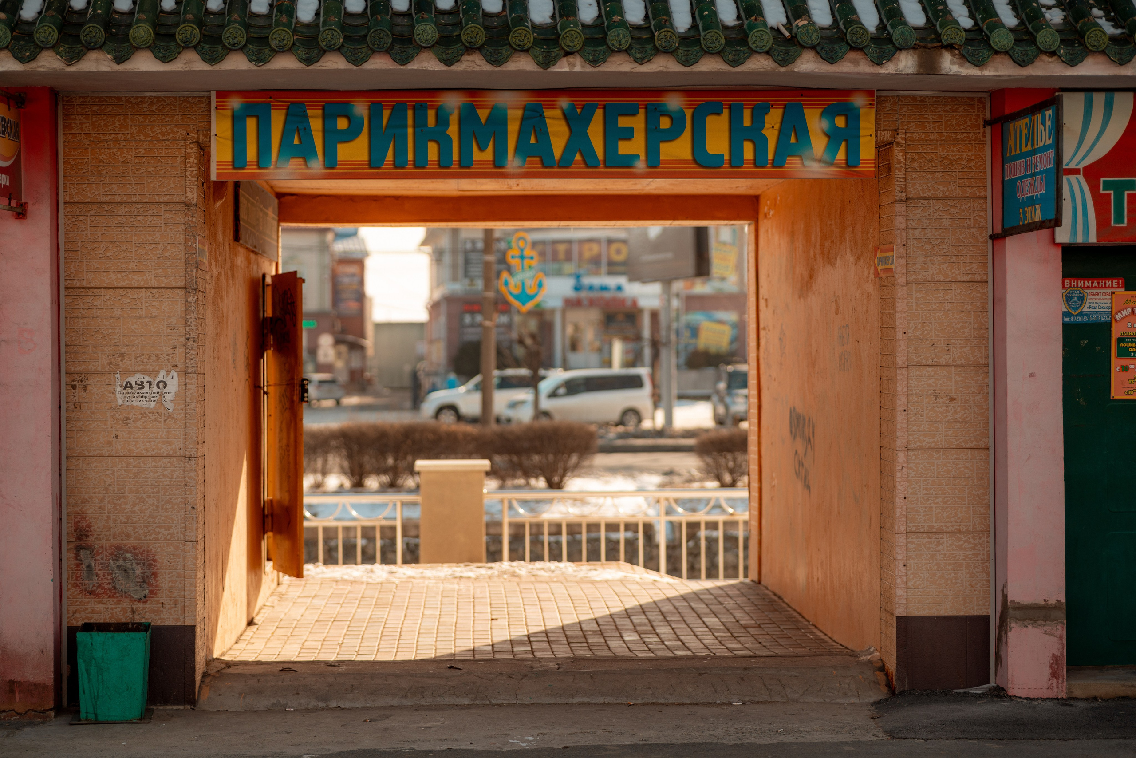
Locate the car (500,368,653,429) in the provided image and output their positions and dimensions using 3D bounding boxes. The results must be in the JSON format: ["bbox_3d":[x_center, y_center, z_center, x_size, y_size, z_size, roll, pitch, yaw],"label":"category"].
[{"bbox_3d":[0.333,0.596,83.800,4.650,1.840,1.700,0,0,-15],"label":"car"}]

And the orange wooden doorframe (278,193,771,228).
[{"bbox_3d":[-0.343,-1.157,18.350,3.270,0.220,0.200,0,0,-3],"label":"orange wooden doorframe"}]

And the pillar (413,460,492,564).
[{"bbox_3d":[-1.053,1.272,24.400,0.690,1.080,0.660,0,0,-3],"label":"pillar"}]

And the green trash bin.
[{"bbox_3d":[-2.075,1.340,12.250,0.320,0.410,0.340,0,0,-5],"label":"green trash bin"}]

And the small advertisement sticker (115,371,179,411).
[{"bbox_3d":[-1.894,0.052,12.071,0.286,0.182,0.010,-1,1,-3],"label":"small advertisement sticker"}]

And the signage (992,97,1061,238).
[{"bbox_3d":[1.957,-0.887,11.407,0.040,0.530,1.240,-1,1,-3],"label":"signage"}]

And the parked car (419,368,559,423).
[{"bbox_3d":[-2.504,0.558,86.500,4.600,1.780,1.800,0,0,-7],"label":"parked car"}]

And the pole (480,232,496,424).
[{"bbox_3d":[-1.922,-2.780,62.961,0.320,8.500,0.320,0,1,0],"label":"pole"}]

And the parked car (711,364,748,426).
[{"bbox_3d":[5.313,0.493,80.500,1.780,1.860,4.500,-1,1,-2],"label":"parked car"}]

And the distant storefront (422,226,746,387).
[{"bbox_3d":[1.226,-3.334,105.876,14.000,8.000,7.000,-1,1,-3],"label":"distant storefront"}]

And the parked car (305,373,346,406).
[{"bbox_3d":[-13.166,0.567,137.000,1.720,1.580,4.300,0,0,-35],"label":"parked car"}]

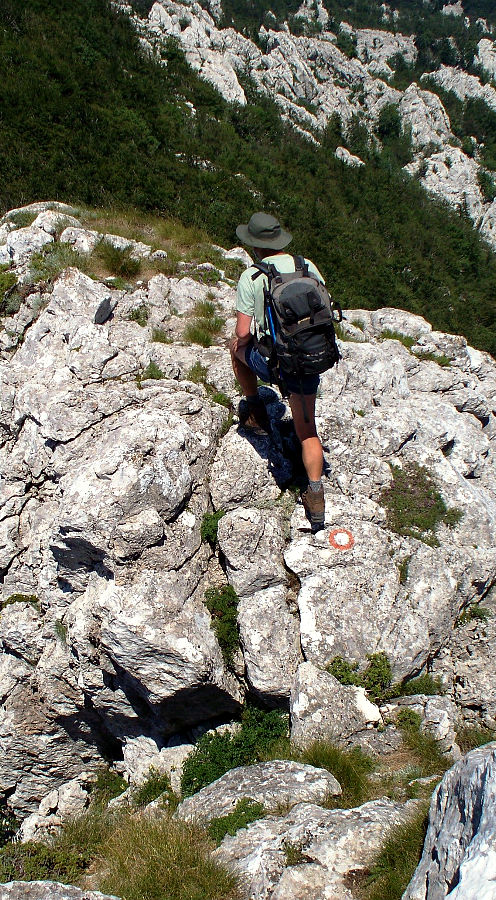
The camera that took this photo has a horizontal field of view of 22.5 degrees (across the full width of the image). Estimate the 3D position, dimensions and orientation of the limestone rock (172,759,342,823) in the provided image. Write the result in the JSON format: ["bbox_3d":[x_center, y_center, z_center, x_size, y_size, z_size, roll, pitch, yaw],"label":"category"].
[{"bbox_3d":[0.043,1.509,5.550,0.700,0.230,0.400,-5,24,-11],"label":"limestone rock"}]

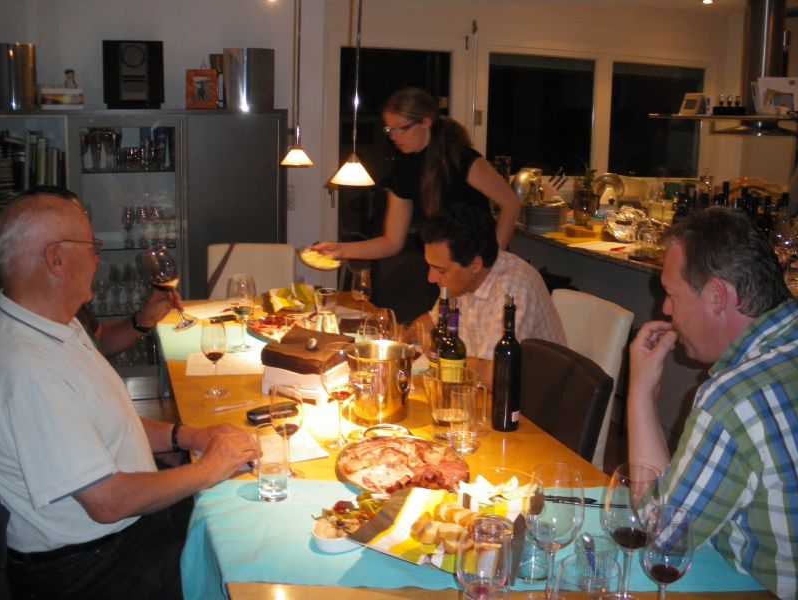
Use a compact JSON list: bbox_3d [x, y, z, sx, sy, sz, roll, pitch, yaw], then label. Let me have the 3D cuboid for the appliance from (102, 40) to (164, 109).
[{"bbox_3d":[-1.442,-1.216,4.517,0.320,0.355,0.170,-3,12,-19],"label":"appliance"}]

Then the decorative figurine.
[{"bbox_3d":[-1.724,-1.162,4.366,0.070,0.108,0.065,-3,12,-19],"label":"decorative figurine"}]

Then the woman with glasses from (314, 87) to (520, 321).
[{"bbox_3d":[0.050,-0.022,3.402,0.600,1.660,0.600,-10,16,-41],"label":"woman with glasses"}]

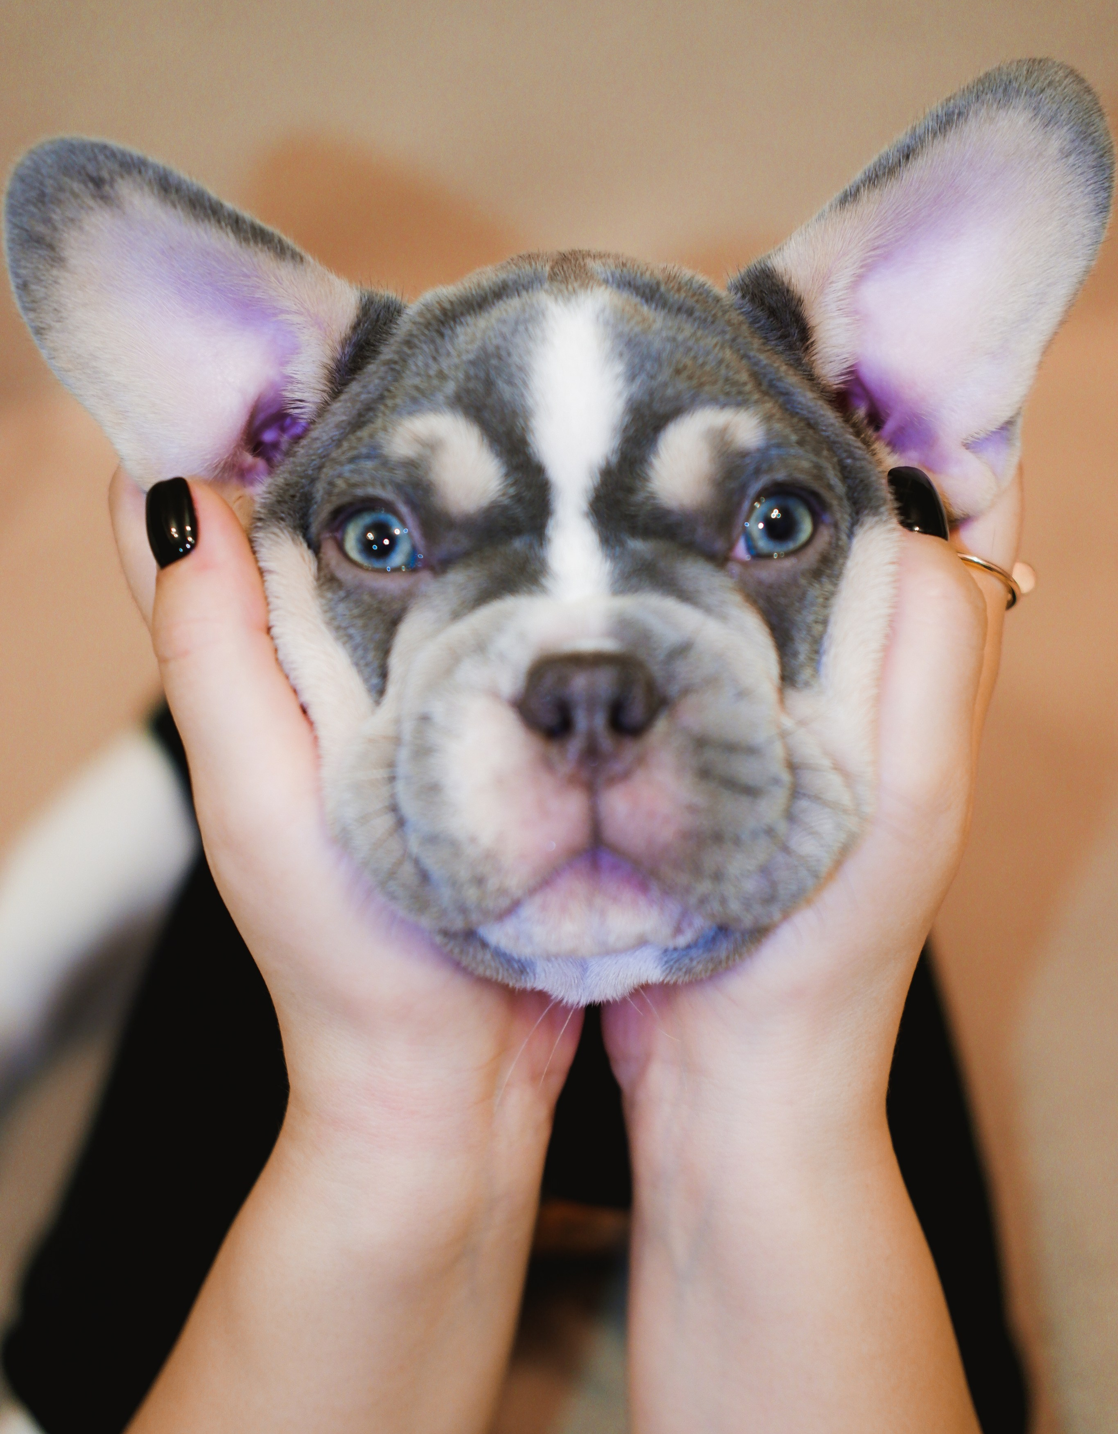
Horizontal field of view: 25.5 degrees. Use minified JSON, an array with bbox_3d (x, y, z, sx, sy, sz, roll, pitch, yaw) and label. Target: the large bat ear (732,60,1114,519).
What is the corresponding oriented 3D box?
[{"bbox_3d":[0.081,-0.094,0.500,0.067,0.034,0.088,38,85,-7],"label":"large bat ear"}]

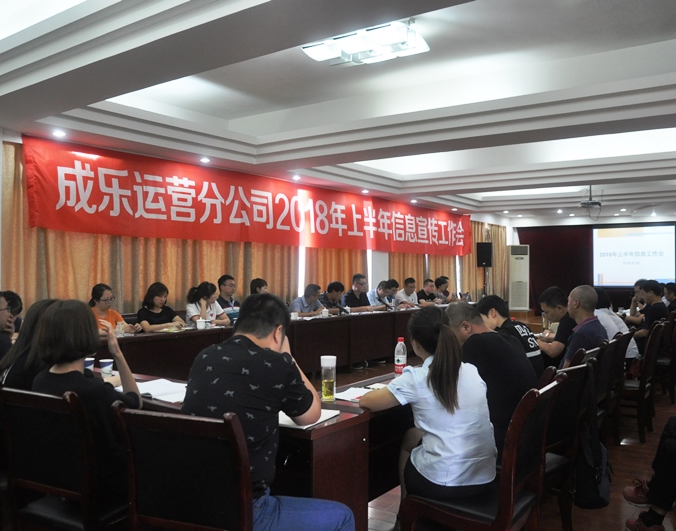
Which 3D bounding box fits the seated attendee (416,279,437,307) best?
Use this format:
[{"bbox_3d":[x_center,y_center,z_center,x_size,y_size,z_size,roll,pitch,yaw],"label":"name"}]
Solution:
[{"bbox_3d":[1.741,0.861,11.105,0.780,1.230,0.550,1,0,29],"label":"seated attendee"}]

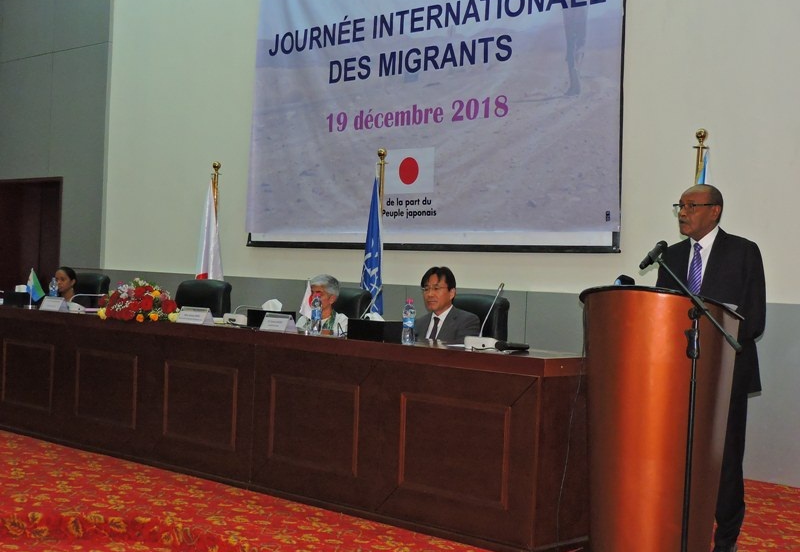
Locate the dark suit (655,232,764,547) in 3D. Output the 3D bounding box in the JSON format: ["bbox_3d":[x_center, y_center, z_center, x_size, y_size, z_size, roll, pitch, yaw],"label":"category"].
[{"bbox_3d":[1.423,0.515,5.268,0.360,1.440,0.520,2,0,-42],"label":"dark suit"}]

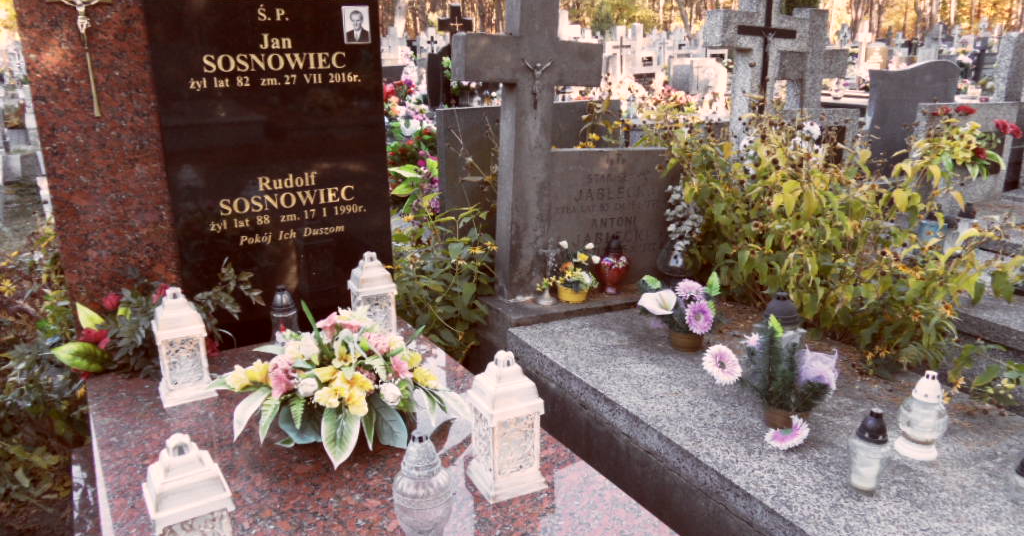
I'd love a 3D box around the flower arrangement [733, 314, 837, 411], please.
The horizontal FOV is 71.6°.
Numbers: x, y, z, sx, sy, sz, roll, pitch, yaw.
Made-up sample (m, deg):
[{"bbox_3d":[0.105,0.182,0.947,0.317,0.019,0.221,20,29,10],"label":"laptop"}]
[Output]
[{"bbox_3d":[0.668,0.228,1.709,0.228,0.228,0.172,4,18,13],"label":"flower arrangement"}]

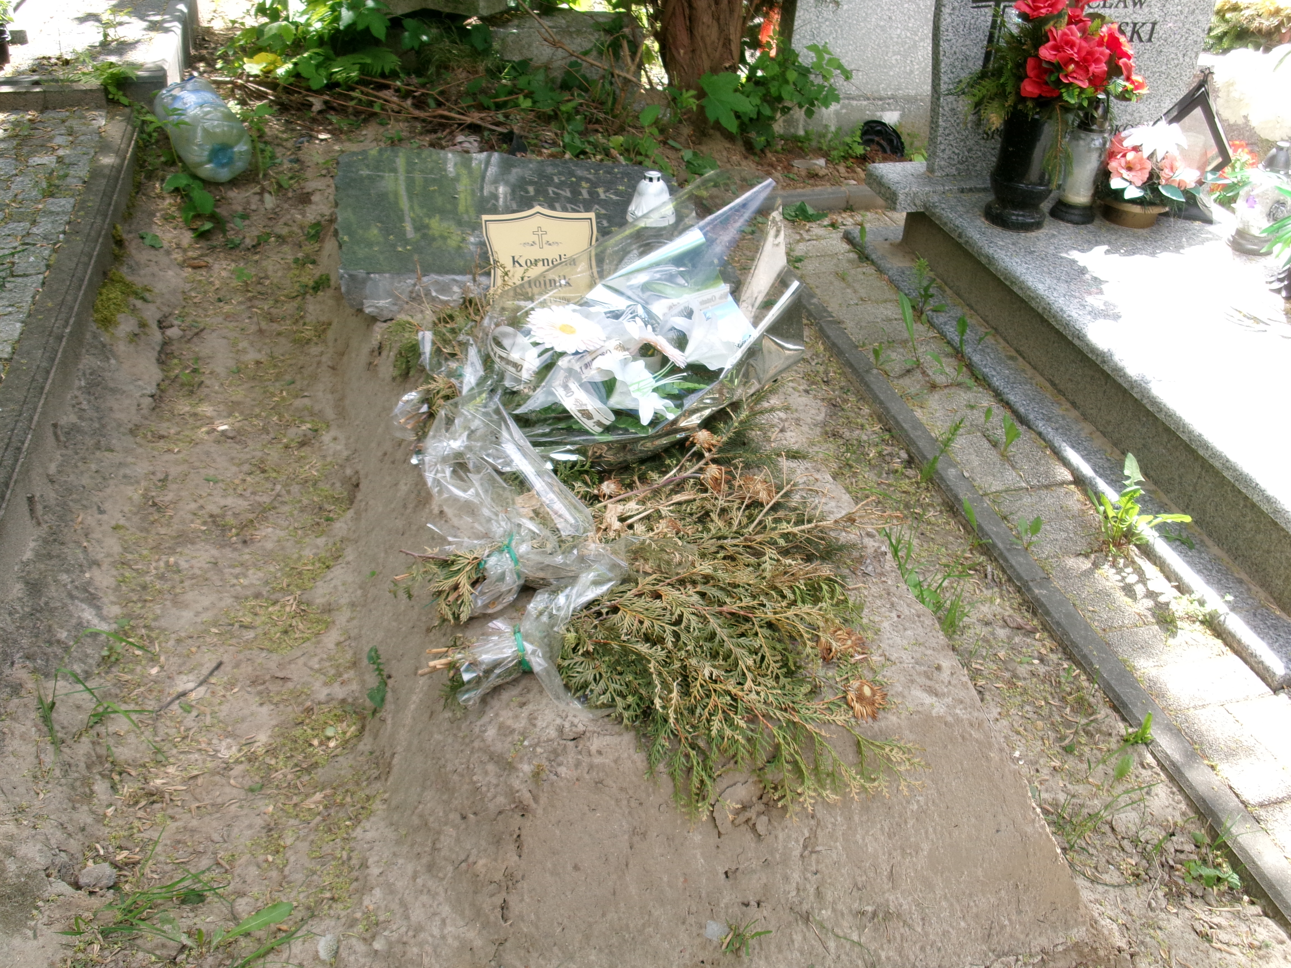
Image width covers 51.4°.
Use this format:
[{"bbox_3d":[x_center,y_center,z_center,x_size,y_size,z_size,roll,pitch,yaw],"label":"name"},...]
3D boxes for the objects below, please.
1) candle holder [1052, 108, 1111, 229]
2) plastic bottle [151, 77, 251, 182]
[{"bbox_3d":[0.954,-0.703,2.905,0.100,0.262,0.100,11,33,15],"label":"candle holder"},{"bbox_3d":[-1.179,-0.951,3.592,0.172,0.172,0.322,-18,47,-28],"label":"plastic bottle"}]

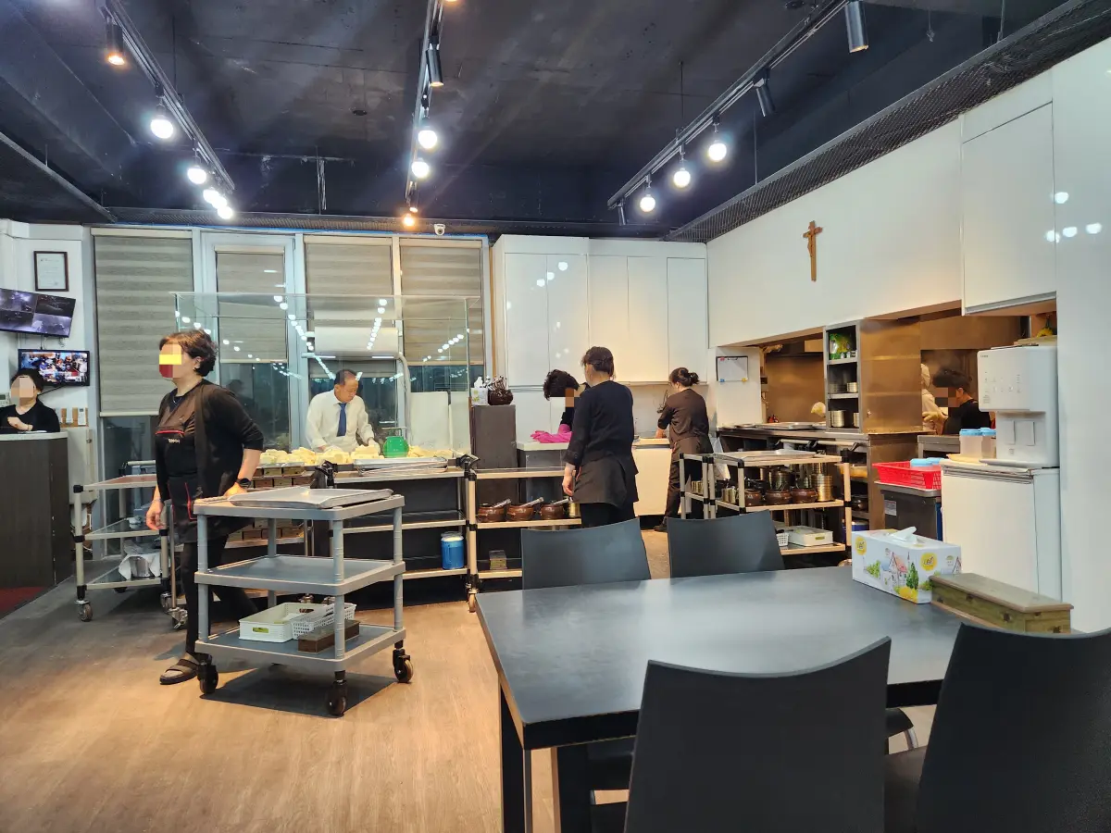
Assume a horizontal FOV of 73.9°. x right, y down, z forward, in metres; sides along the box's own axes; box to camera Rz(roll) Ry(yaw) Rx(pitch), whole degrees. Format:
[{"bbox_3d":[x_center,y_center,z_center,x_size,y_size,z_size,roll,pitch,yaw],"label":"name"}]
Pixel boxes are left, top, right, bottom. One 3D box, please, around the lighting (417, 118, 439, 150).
[{"bbox_3d":[-0.742,-1.649,4.304,0.115,0.180,0.115,-2,1,-14],"label":"lighting"}]

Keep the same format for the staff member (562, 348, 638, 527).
[{"bbox_3d":[0.273,0.367,4.388,0.430,1.575,0.290,-2,1,-32],"label":"staff member"}]

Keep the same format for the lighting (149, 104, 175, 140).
[{"bbox_3d":[-2.166,-1.621,4.059,0.120,0.180,0.120,-2,1,-14],"label":"lighting"}]

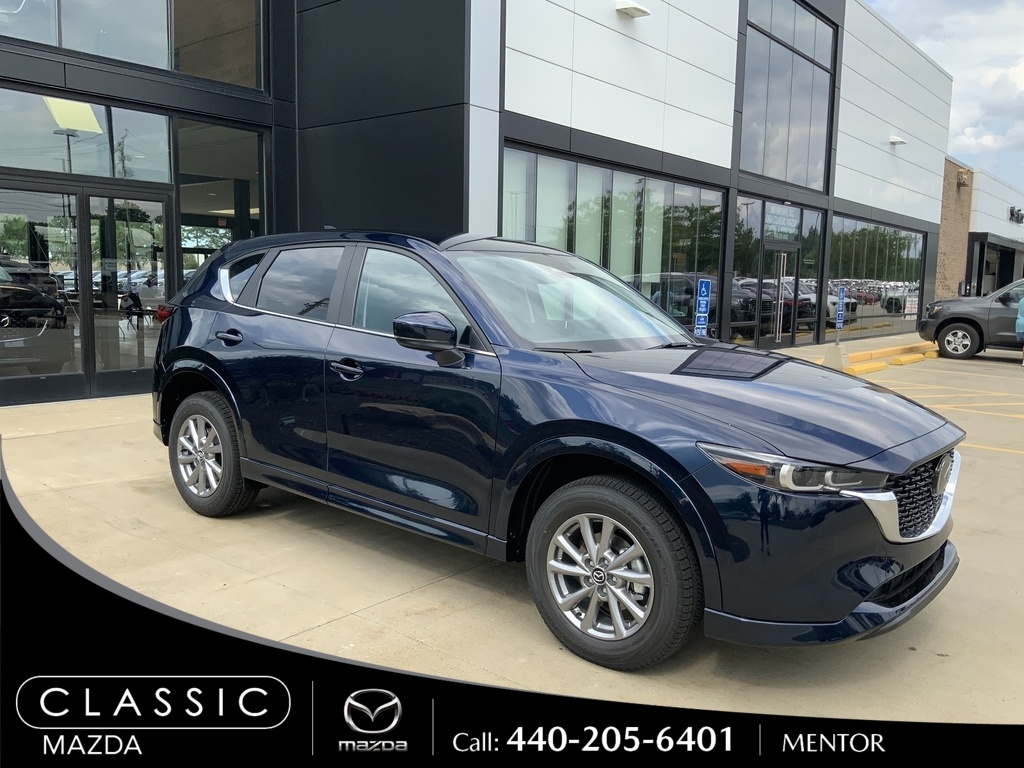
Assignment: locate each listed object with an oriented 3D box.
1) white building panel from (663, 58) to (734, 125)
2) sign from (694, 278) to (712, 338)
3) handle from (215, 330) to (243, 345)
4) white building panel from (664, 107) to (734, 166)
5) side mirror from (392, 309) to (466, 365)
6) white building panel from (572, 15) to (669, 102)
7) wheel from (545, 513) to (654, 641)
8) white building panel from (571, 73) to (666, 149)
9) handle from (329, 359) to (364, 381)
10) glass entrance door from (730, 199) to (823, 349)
[{"bbox_3d":[3.244,-5.003,14.755,0.060,0.764,2.542,7,9,39],"label":"white building panel"},{"bbox_3d":[2.567,-1.004,11.467,0.030,0.790,0.305,8,8,38],"label":"sign"},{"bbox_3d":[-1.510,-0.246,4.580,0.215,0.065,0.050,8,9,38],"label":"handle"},{"bbox_3d":[3.224,-4.248,14.841,0.060,0.756,2.546,7,9,39],"label":"white building panel"},{"bbox_3d":[-0.347,-0.190,3.559,0.190,0.225,0.230,8,10,39],"label":"side mirror"},{"bbox_3d":[1.630,-4.797,12.774,0.060,0.763,2.585,7,9,39],"label":"white building panel"},{"bbox_3d":[0.370,0.705,3.224,0.468,0.468,0.180,8,10,39],"label":"wheel"},{"bbox_3d":[1.599,-3.988,12.707,0.070,0.749,2.562,7,9,39],"label":"white building panel"},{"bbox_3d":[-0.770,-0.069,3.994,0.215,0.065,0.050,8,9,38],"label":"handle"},{"bbox_3d":[5.635,-2.226,17.989,0.150,2.970,4.550,6,9,39],"label":"glass entrance door"}]

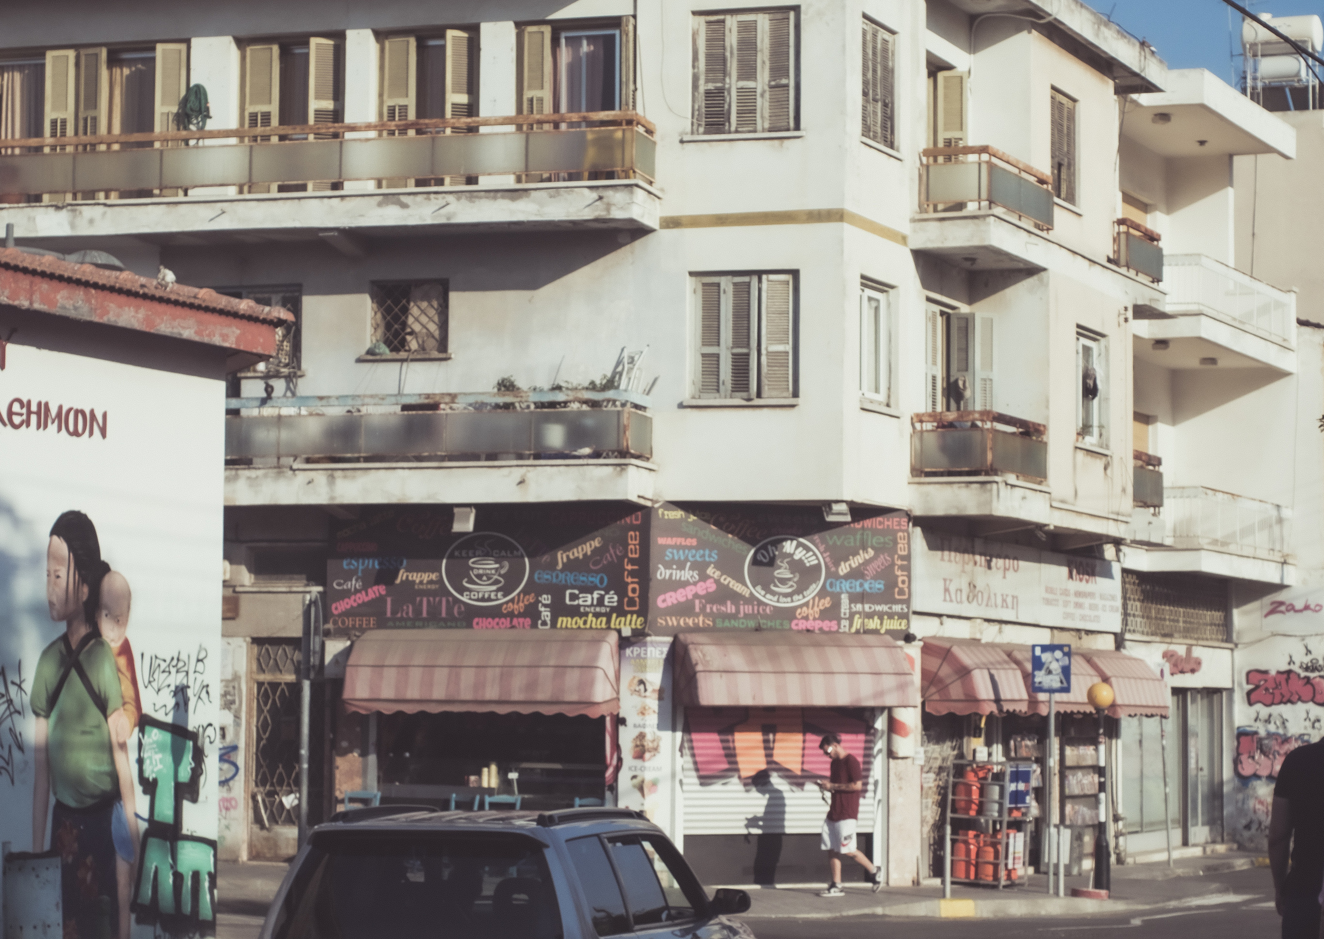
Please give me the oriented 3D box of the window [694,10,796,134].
[{"bbox_3d":[0.930,-4.376,25.438,1.200,1.410,0.140,-1,-6,12],"label":"window"}]

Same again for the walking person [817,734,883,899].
[{"bbox_3d":[1.999,3.679,24.659,0.700,1.710,0.500,2,-6,-12],"label":"walking person"}]

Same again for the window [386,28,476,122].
[{"bbox_3d":[-2.721,-4.215,27.276,1.205,2.047,0.200,-1,-6,12],"label":"window"}]

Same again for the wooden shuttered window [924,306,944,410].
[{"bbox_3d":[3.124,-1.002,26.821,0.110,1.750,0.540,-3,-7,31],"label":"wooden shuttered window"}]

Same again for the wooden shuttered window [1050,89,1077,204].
[{"bbox_3d":[4.945,-4.001,28.782,0.140,1.370,0.910,-3,-7,31],"label":"wooden shuttered window"}]

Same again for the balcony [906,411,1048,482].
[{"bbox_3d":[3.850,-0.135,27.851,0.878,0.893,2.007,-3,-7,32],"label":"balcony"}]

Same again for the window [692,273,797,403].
[{"bbox_3d":[0.944,-1.518,26.211,1.236,1.460,0.140,-1,-6,12],"label":"window"}]

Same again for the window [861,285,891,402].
[{"bbox_3d":[2.312,-1.362,25.610,0.140,1.290,0.930,-3,-7,31],"label":"window"}]

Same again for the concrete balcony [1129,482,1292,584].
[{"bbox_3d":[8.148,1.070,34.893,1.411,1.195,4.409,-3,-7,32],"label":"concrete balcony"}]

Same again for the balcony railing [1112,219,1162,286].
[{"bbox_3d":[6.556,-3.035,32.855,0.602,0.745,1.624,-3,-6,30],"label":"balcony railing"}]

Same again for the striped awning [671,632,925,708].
[{"bbox_3d":[1.483,2.184,25.173,2.594,0.784,0.580,3,-6,-20],"label":"striped awning"}]

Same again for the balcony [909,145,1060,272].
[{"bbox_3d":[3.967,-3.121,28.302,0.875,1.198,2.260,-3,-7,32],"label":"balcony"}]

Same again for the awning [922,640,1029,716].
[{"bbox_3d":[3.616,2.369,26.624,0.690,0.797,1.434,-3,-7,31],"label":"awning"}]

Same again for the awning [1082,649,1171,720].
[{"bbox_3d":[6.139,2.888,31.364,0.800,0.914,1.989,-3,-7,32],"label":"awning"}]

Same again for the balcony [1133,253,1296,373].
[{"bbox_3d":[7.538,-2.142,33.052,1.660,1.196,4.176,-3,-7,33],"label":"balcony"}]

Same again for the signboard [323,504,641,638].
[{"bbox_3d":[-2.024,1.158,26.483,3.856,1.470,0.060,-1,-6,12],"label":"signboard"}]

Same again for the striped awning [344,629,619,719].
[{"bbox_3d":[-2.025,2.273,25.986,2.960,0.961,0.800,-1,-6,12],"label":"striped awning"}]

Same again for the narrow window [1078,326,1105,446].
[{"bbox_3d":[5.504,-1.022,29.867,0.140,1.498,1.087,-3,-7,32],"label":"narrow window"}]

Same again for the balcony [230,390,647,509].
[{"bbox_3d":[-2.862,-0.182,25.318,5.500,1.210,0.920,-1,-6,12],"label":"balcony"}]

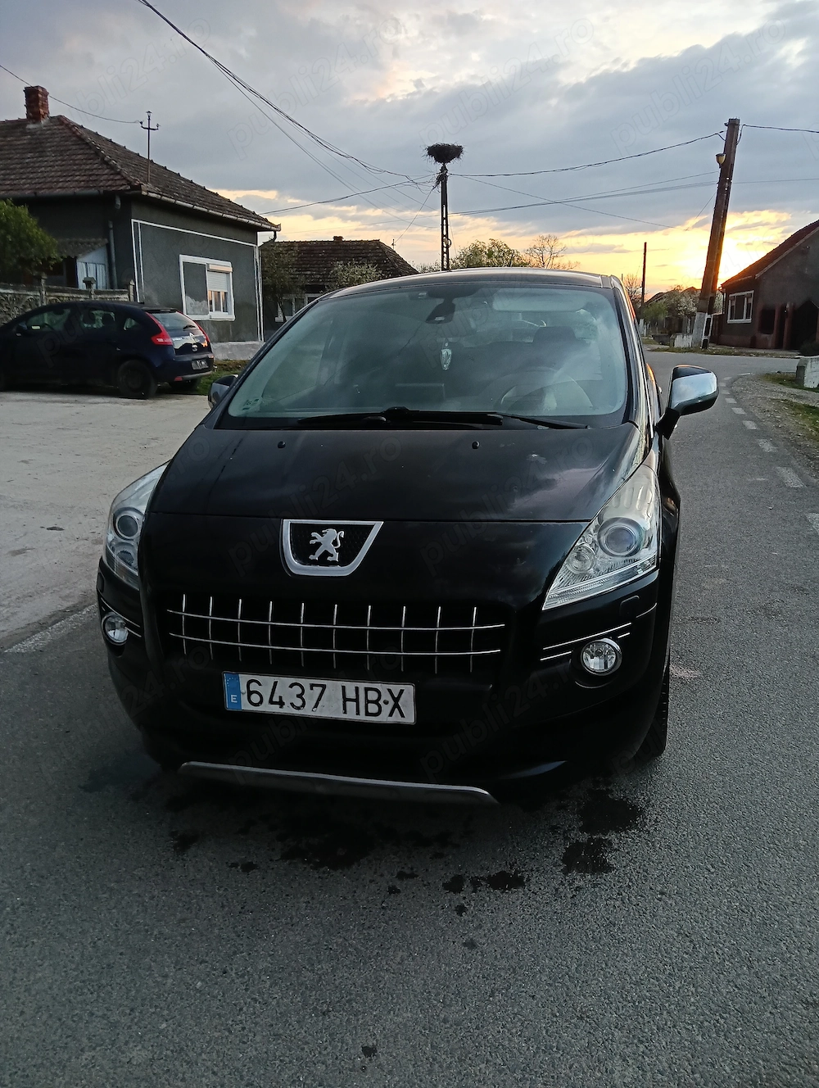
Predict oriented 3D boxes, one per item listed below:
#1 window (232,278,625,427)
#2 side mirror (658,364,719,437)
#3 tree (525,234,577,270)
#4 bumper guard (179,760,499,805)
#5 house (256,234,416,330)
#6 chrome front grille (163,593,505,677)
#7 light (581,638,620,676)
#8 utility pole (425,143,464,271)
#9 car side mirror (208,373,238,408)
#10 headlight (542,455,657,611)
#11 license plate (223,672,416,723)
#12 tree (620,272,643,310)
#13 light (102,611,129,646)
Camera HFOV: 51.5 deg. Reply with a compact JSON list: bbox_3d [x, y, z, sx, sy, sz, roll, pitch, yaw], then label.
[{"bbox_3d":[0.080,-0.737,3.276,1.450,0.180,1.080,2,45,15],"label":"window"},{"bbox_3d":[1.058,-0.550,3.260,0.220,0.250,0.160,2,15,15],"label":"side mirror"},{"bbox_3d":[8.244,-14.851,49.950,3.200,6.300,3.100,-2,14,0],"label":"tree"},{"bbox_3d":[-0.204,0.636,2.339,0.910,0.085,0.120,2,14,15],"label":"bumper guard"},{"bbox_3d":[-3.794,-11.567,39.865,9.500,5.300,7.300,-2,14,0],"label":"house"},{"bbox_3d":[-0.222,0.234,2.224,0.930,0.190,0.110,2,14,15],"label":"chrome front grille"},{"bbox_3d":[0.497,0.285,2.194,0.105,0.105,0.080,2,14,15],"label":"light"},{"bbox_3d":[1.561,-13.099,37.977,1.600,8.900,1.600,-2,14,0],"label":"utility pole"},{"bbox_3d":[-0.775,-0.622,3.735,0.220,0.250,0.160,2,15,15],"label":"car side mirror"},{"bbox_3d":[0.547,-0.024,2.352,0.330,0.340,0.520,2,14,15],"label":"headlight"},{"bbox_3d":[-0.235,0.394,2.194,0.520,0.110,0.020,2,14,15],"label":"license plate"},{"bbox_3d":[15.750,-17.013,60.000,2.000,4.200,2.000,2,15,15],"label":"tree"},{"bbox_3d":[-0.870,0.247,2.535,0.096,0.096,0.060,2,15,15],"label":"light"}]

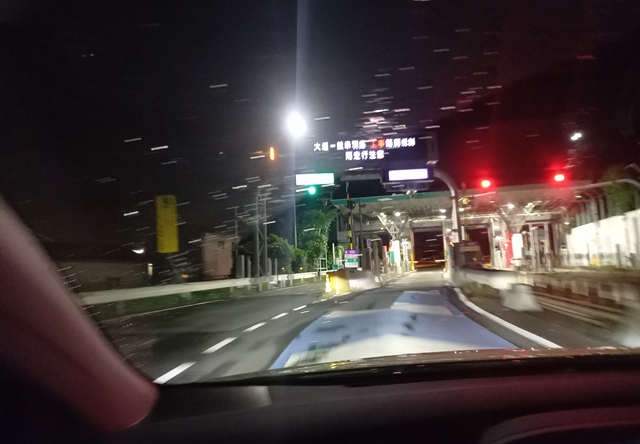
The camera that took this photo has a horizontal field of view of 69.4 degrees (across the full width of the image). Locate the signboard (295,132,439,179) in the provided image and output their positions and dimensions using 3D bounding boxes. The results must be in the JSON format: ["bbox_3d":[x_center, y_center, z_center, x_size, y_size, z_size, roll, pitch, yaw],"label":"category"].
[{"bbox_3d":[2.414,-3.479,24.000,7.200,1.850,0.700,-3,-5,8],"label":"signboard"}]

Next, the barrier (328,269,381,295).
[{"bbox_3d":[1.510,2.533,20.270,0.950,0.880,4.300,-4,-5,22],"label":"barrier"}]

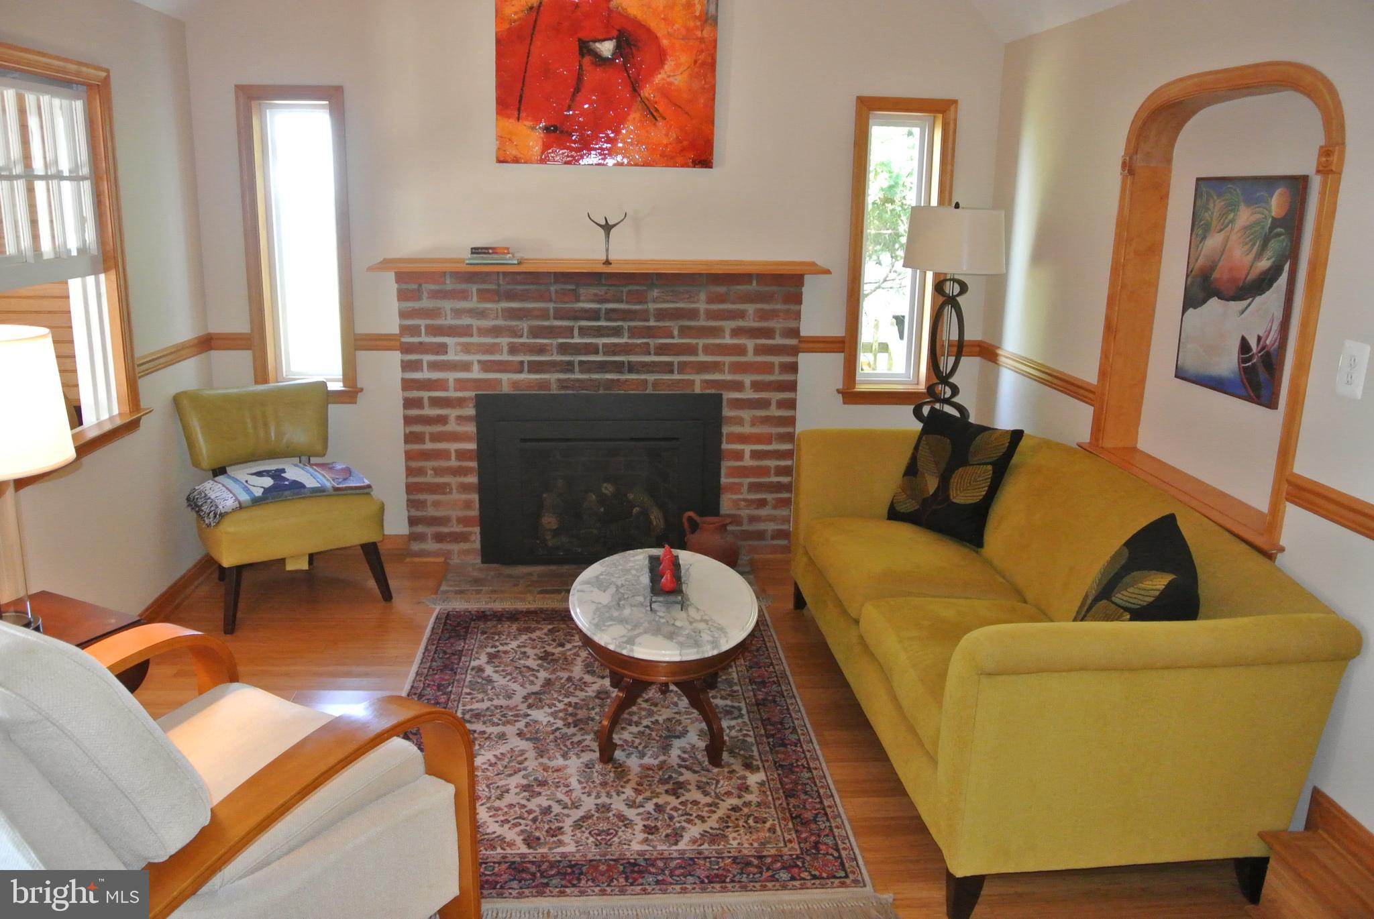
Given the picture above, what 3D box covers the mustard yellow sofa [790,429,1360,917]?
[{"bbox_3d":[0.912,0.407,3.136,0.850,0.820,2.040,0,14,-5],"label":"mustard yellow sofa"}]

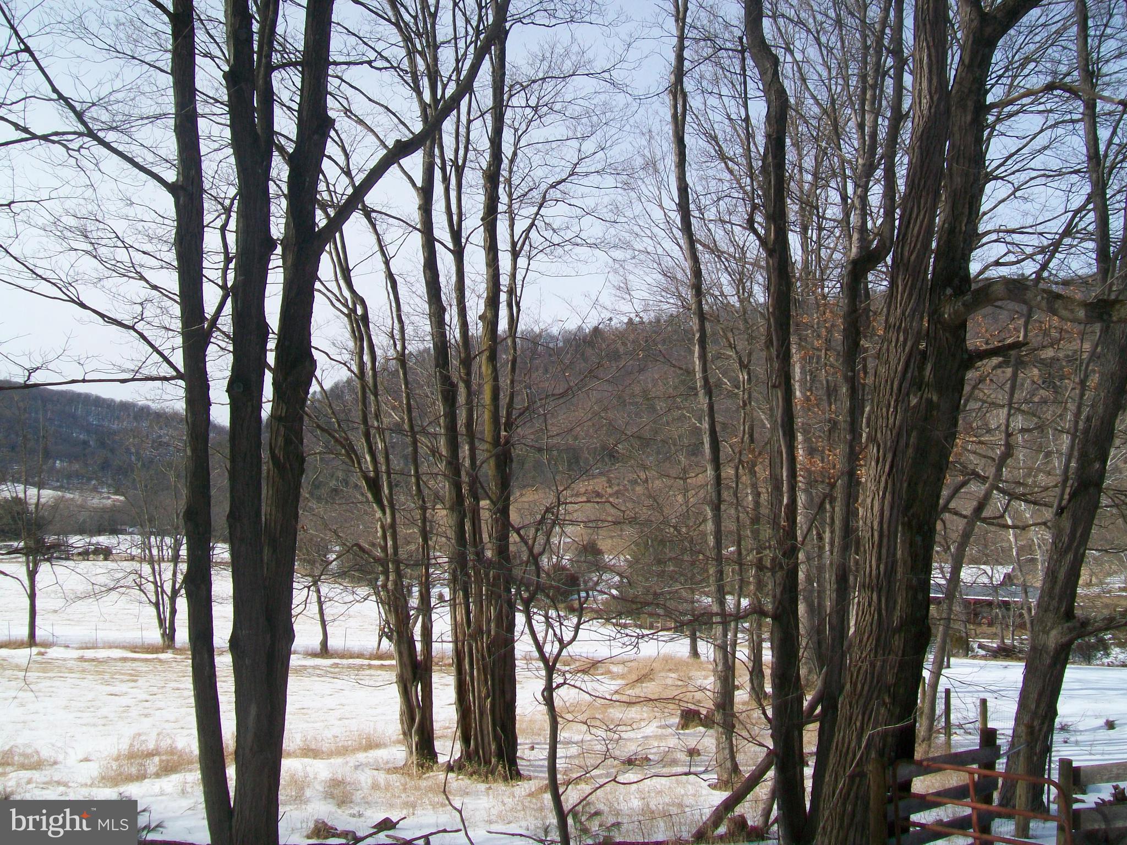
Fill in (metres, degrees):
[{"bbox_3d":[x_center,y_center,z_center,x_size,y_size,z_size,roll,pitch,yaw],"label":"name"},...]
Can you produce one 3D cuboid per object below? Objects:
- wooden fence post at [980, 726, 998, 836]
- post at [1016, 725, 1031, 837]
[{"bbox_3d":[4.285,3.742,11.200,0.163,1.292,0.163,2,0,0],"label":"wooden fence post"},{"bbox_3d":[5.288,4.116,12.700,0.157,1.313,0.157,2,0,0],"label":"post"}]

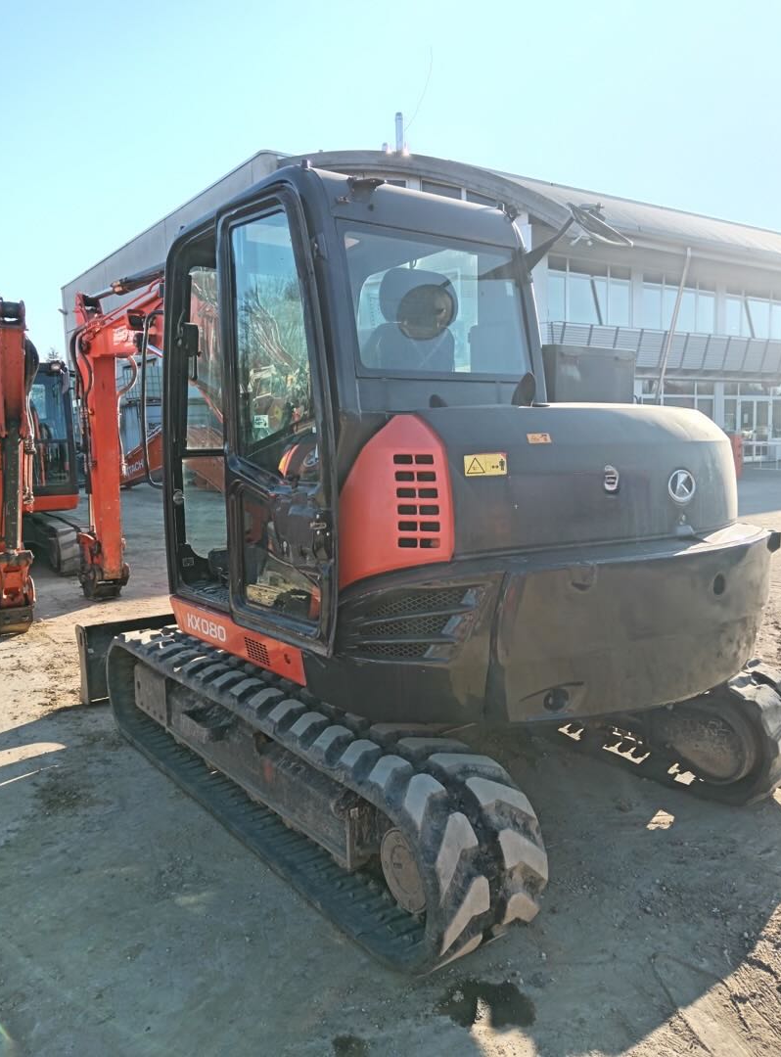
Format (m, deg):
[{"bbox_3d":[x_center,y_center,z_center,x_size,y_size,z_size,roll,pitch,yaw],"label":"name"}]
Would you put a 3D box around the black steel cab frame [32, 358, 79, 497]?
[{"bbox_3d":[-4.486,-1.173,9.847,0.980,1.620,1.500,-8,10,-36],"label":"black steel cab frame"}]

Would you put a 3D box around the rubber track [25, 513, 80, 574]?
[{"bbox_3d":[-4.108,0.127,10.059,0.400,0.570,2.500,-8,10,-36],"label":"rubber track"}]

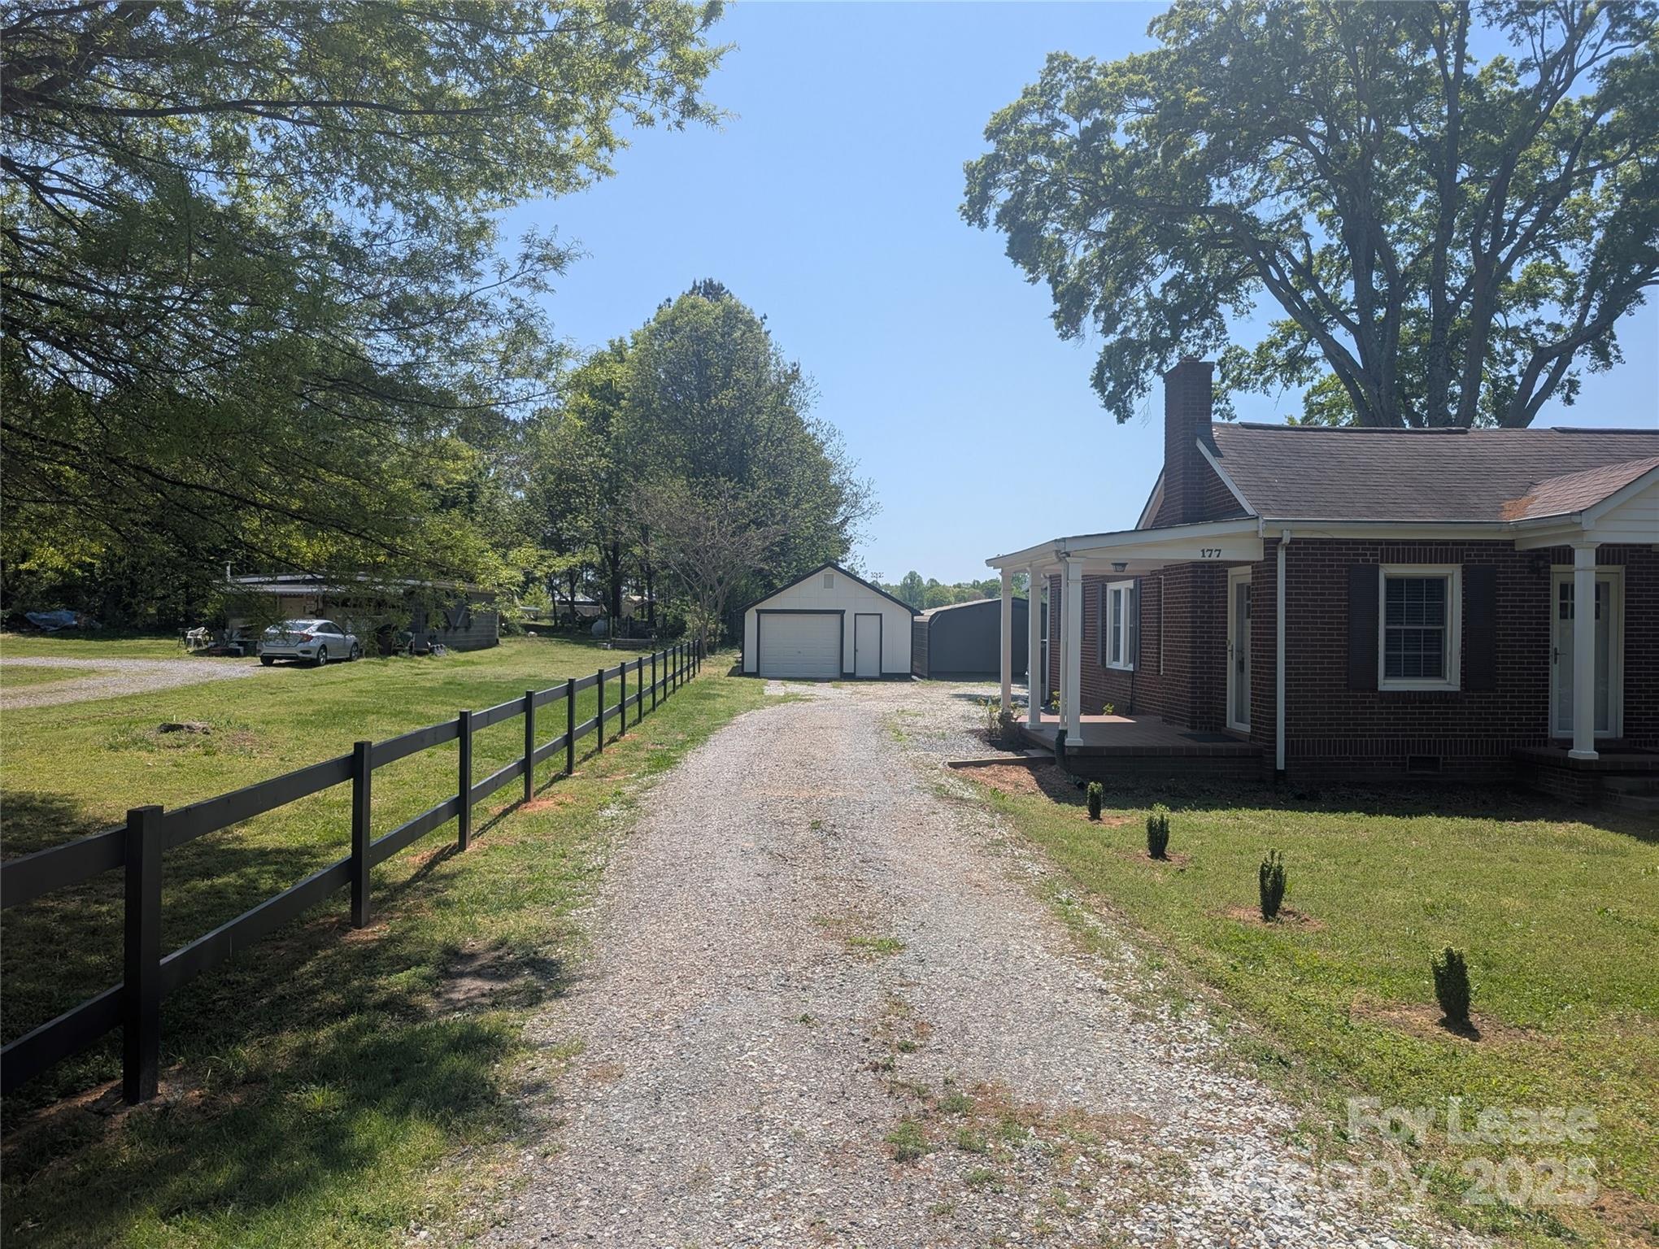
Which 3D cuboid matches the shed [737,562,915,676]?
[{"bbox_3d":[-0.170,-0.140,42.000,5.950,3.900,6.800,0,0,-3],"label":"shed"}]

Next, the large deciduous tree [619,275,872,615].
[{"bbox_3d":[-4.100,-7.900,57.000,12.300,18.000,11.800,0,0,0],"label":"large deciduous tree"}]

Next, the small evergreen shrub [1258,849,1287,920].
[{"bbox_3d":[2.716,1.595,7.070,0.165,0.430,0.165,0,0,0],"label":"small evergreen shrub"}]

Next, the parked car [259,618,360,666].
[{"bbox_3d":[-16.760,0.550,37.430,1.800,1.420,4.630,0,0,-3],"label":"parked car"}]

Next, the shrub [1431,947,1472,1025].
[{"bbox_3d":[2.835,1.642,5.250,0.180,0.355,0.180,0,0,0],"label":"shrub"}]

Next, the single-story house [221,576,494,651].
[{"bbox_3d":[-18.500,-0.340,47.300,6.900,2.950,12.400,0,0,-3],"label":"single-story house"}]

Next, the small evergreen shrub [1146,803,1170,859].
[{"bbox_3d":[2.544,1.601,8.920,0.175,0.410,0.175,0,0,0],"label":"small evergreen shrub"}]

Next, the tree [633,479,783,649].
[{"bbox_3d":[-4.787,-2.227,45.500,5.800,7.000,5.600,0,0,0],"label":"tree"}]

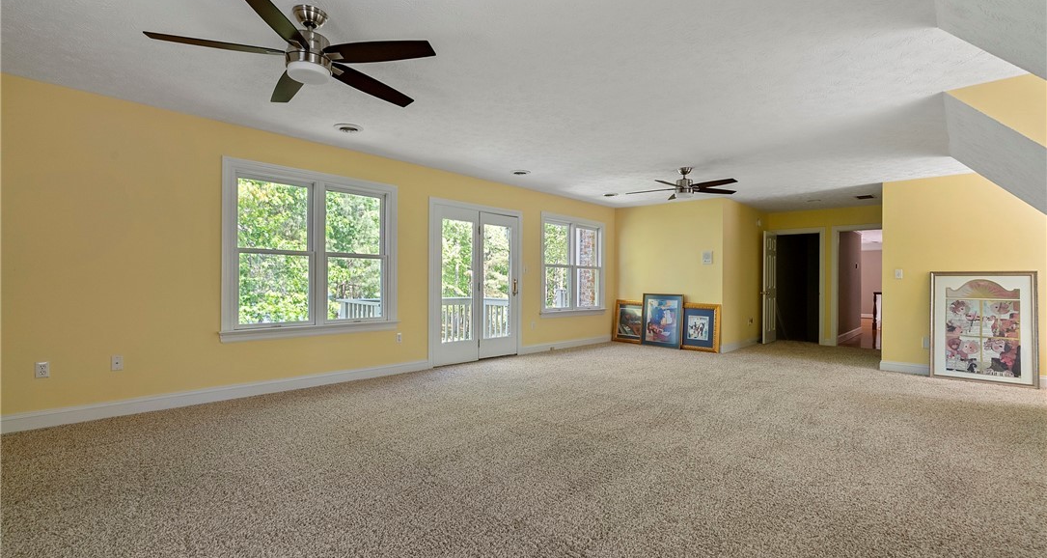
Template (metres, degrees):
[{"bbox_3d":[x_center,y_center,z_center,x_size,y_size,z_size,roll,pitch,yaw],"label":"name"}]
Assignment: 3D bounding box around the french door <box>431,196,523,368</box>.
[{"bbox_3d":[-0.603,0.059,6.302,0.120,2.112,1.643,0,-1,44],"label":"french door"}]

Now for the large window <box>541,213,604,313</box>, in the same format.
[{"bbox_3d":[0.860,-0.202,7.817,0.120,1.640,1.714,0,-1,44],"label":"large window"}]

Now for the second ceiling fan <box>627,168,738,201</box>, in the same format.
[{"bbox_3d":[1.933,-1.158,5.590,1.340,0.339,1.310,0,-1,41],"label":"second ceiling fan"}]

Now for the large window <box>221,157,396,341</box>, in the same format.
[{"bbox_3d":[-2.082,-0.254,4.769,0.120,1.657,1.747,0,-1,44],"label":"large window"}]

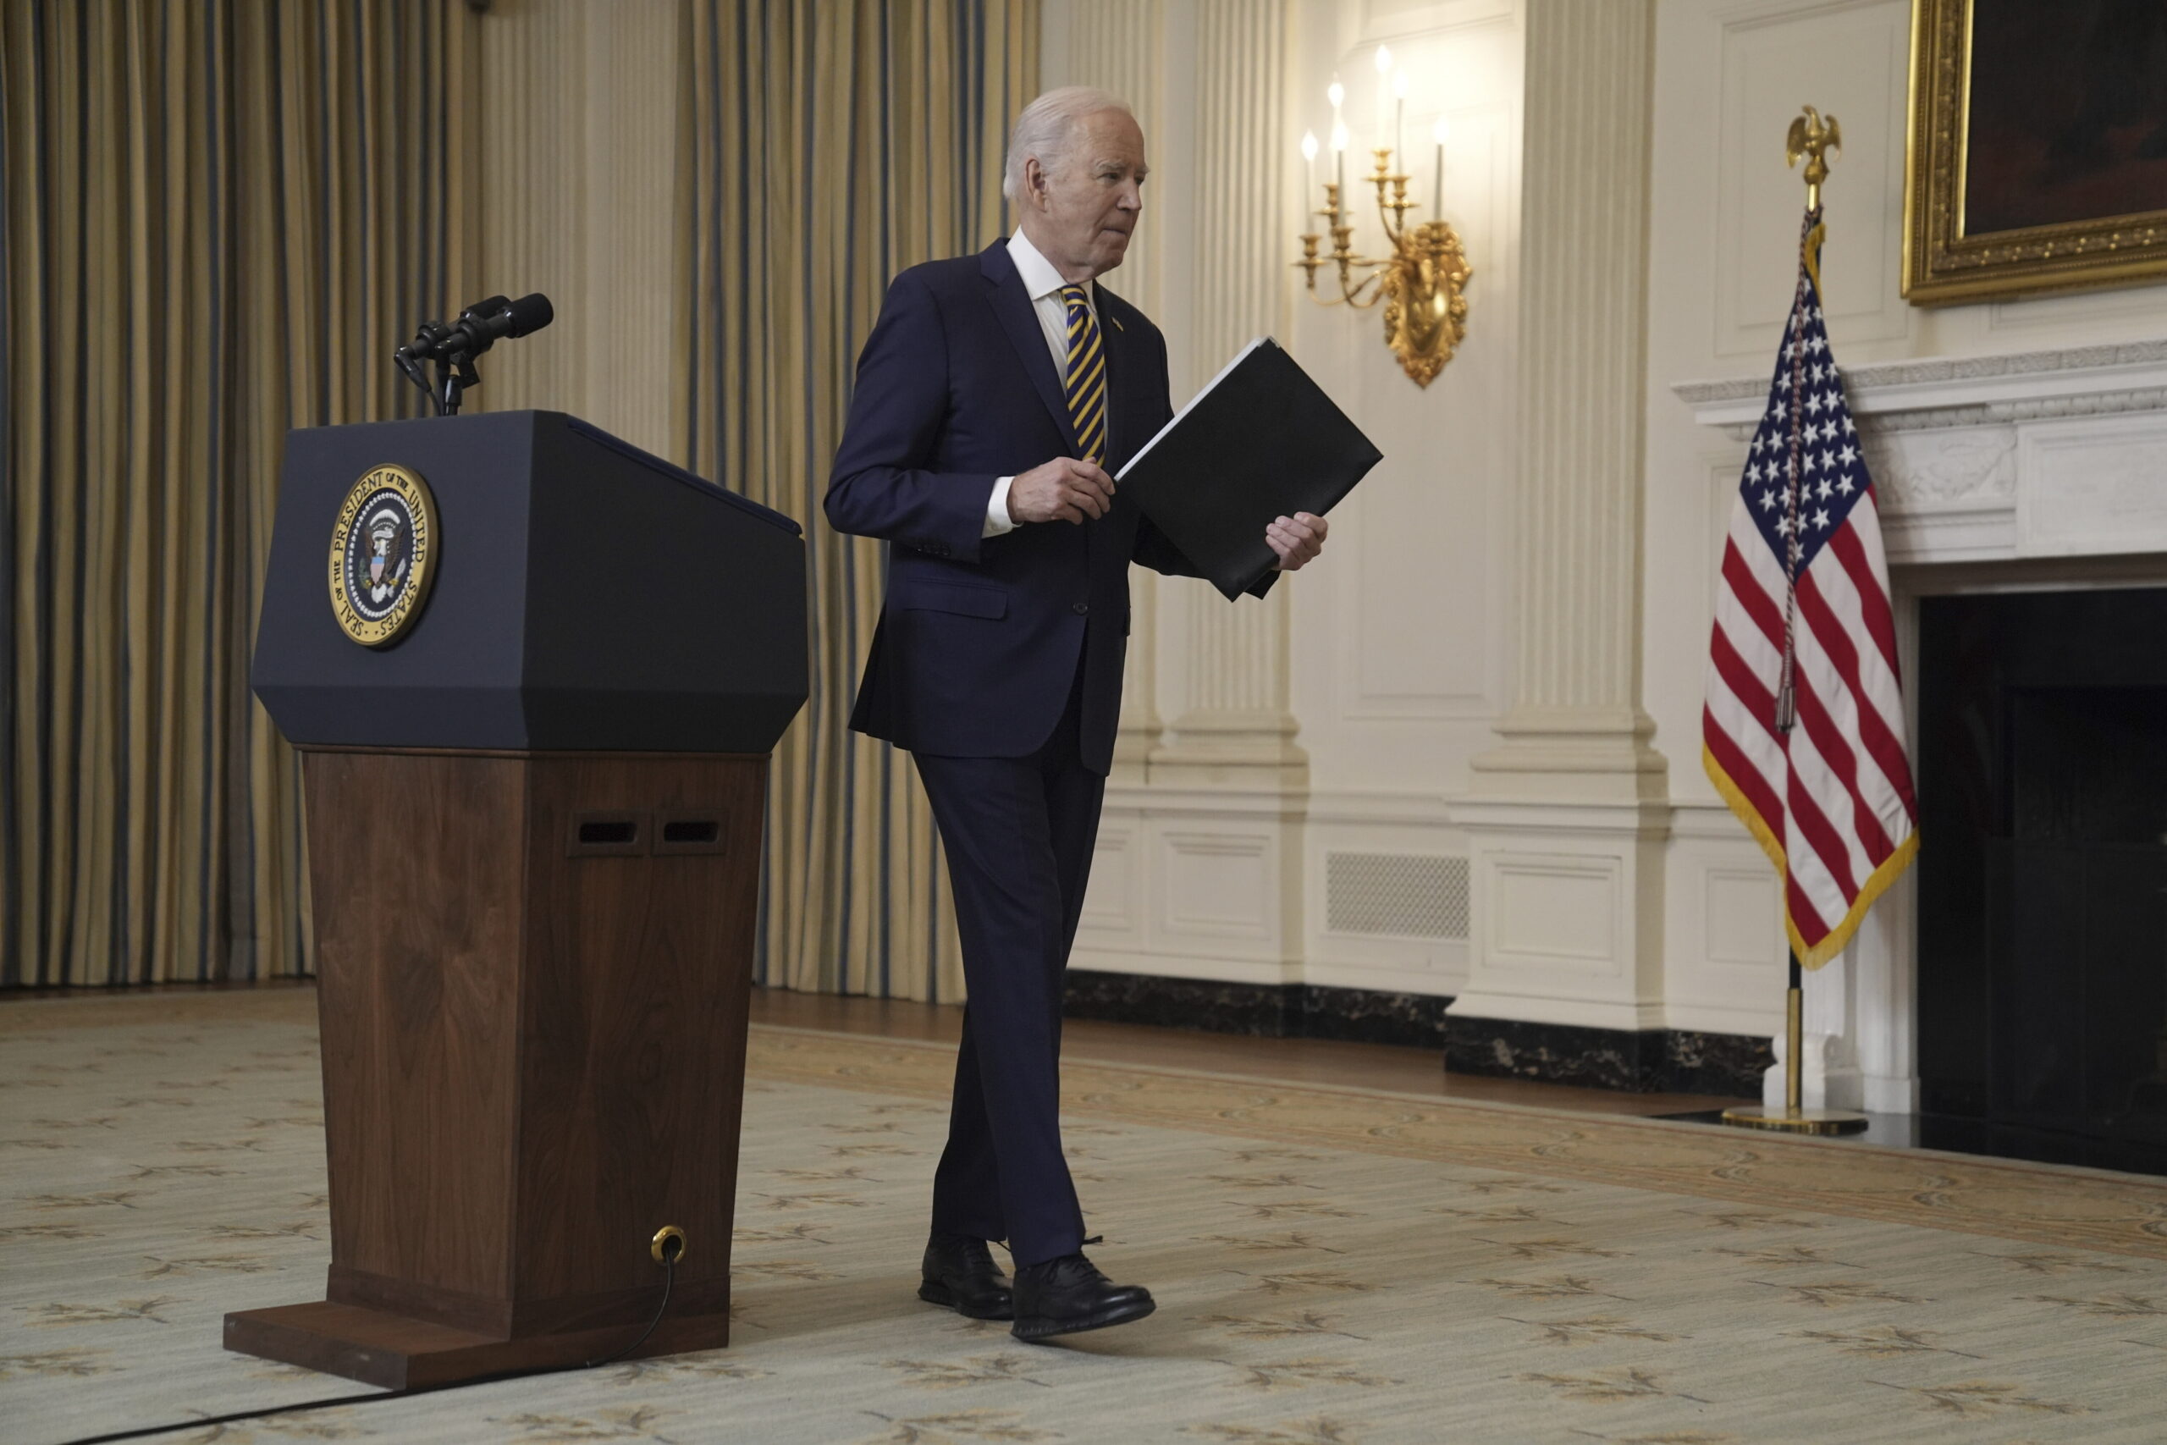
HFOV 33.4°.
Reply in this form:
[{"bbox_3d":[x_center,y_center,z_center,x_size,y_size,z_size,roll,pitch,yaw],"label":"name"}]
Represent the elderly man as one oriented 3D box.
[{"bbox_3d":[-0.032,-0.013,5.209,0.570,1.800,0.640,2,-1,-43],"label":"elderly man"}]

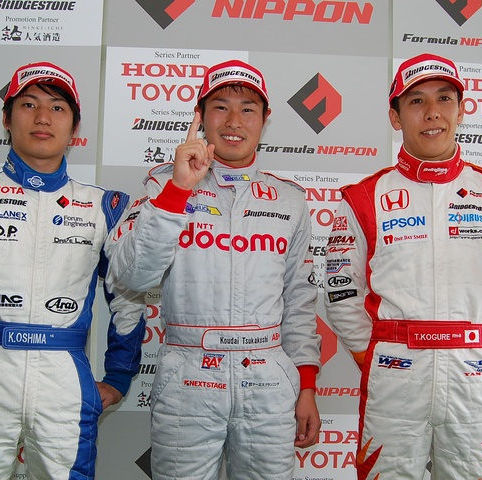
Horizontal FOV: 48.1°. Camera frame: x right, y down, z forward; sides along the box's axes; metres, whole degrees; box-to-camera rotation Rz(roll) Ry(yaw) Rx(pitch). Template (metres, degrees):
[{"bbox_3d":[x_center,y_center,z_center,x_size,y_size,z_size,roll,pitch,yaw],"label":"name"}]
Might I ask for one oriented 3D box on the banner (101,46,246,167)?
[{"bbox_3d":[-0.206,-0.417,1.706,0.453,0.385,0.020,2,-2,-2],"label":"banner"}]

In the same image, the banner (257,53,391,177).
[{"bbox_3d":[0.251,-0.406,1.721,0.444,0.385,0.020,2,-2,-2],"label":"banner"}]

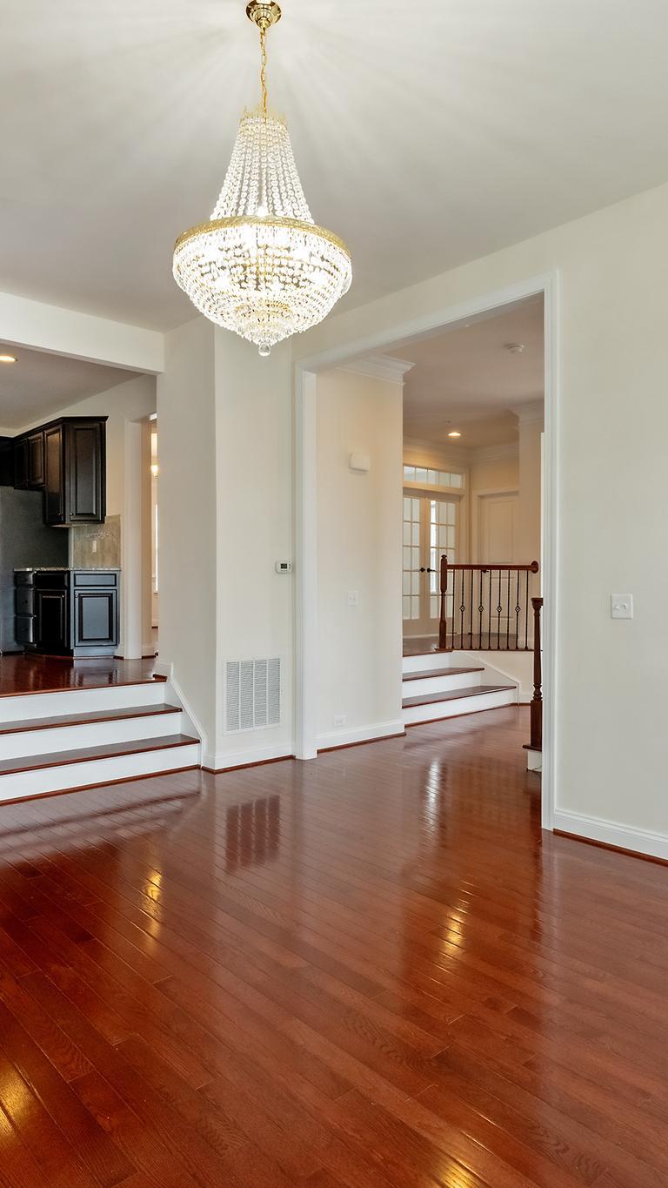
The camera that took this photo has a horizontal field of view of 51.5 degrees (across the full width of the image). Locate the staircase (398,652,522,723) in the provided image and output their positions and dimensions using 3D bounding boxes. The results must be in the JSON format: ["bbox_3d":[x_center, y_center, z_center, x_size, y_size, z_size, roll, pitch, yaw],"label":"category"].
[{"bbox_3d":[1.090,0.925,7.050,1.920,0.585,0.580,-1,1,-40],"label":"staircase"}]

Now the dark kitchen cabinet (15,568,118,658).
[{"bbox_3d":[-2.741,0.180,7.190,0.635,0.907,1.290,0,1,-43],"label":"dark kitchen cabinet"}]

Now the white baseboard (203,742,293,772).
[{"bbox_3d":[-0.615,1.172,5.043,0.690,0.115,0.170,-1,1,-40],"label":"white baseboard"}]

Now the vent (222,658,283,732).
[{"bbox_3d":[-0.561,0.715,4.940,0.510,0.519,0.030,0,1,-43],"label":"vent"}]

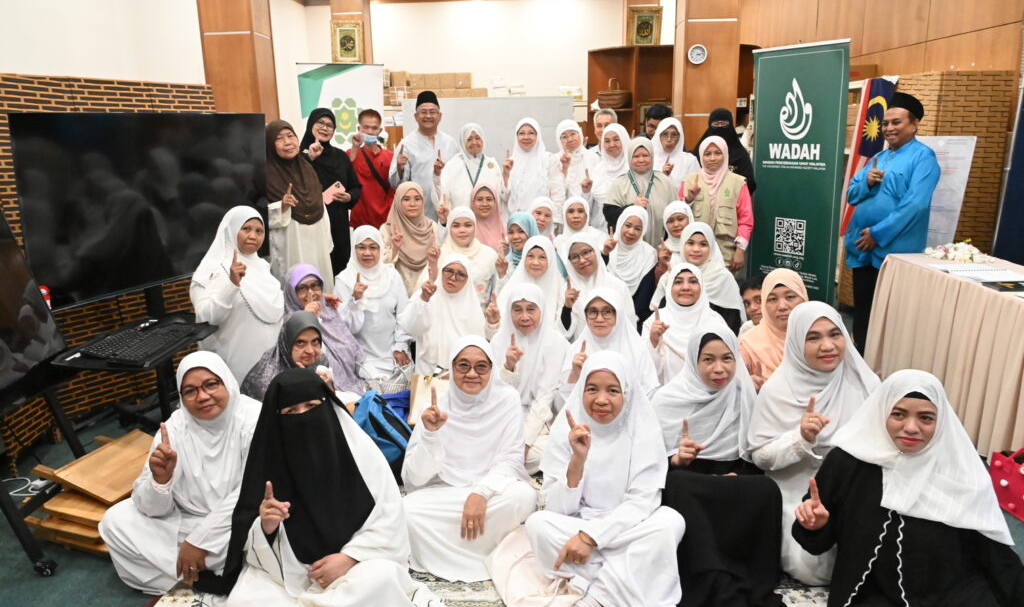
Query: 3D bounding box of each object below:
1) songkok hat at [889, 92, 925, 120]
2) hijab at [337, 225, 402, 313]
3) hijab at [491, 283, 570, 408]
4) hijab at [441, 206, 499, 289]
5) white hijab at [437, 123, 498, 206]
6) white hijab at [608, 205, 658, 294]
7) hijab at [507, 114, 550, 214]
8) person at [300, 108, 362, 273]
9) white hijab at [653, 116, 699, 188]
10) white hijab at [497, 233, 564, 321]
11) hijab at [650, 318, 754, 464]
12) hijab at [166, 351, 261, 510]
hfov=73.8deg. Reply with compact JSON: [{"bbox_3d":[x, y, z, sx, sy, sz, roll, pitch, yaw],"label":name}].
[{"bbox_3d":[2.267,-1.138,3.920,0.215,0.110,0.175,4,8,-33],"label":"songkok hat"},{"bbox_3d":[-0.815,-0.194,3.900,0.380,0.490,0.330,-4,13,-12],"label":"hijab"},{"bbox_3d":[0.087,0.181,3.211,0.377,0.561,0.320,-1,13,1],"label":"hijab"},{"bbox_3d":[-0.249,-0.334,4.001,0.340,0.473,0.310,-1,13,1],"label":"hijab"},{"bbox_3d":[-0.316,-0.974,4.850,0.420,0.580,0.330,-2,13,-5],"label":"white hijab"},{"bbox_3d":[0.714,-0.324,4.006,0.294,0.500,0.300,2,13,14],"label":"white hijab"},{"bbox_3d":[0.128,-1.010,4.974,0.330,0.683,0.310,-1,13,1],"label":"hijab"},{"bbox_3d":[-1.220,-0.456,4.630,0.470,1.630,0.330,-6,14,-22],"label":"person"},{"bbox_3d":[1.170,-1.073,4.852,0.341,0.477,0.300,1,13,11],"label":"white hijab"},{"bbox_3d":[0.112,-0.126,3.900,0.390,0.530,0.350,-1,13,0],"label":"white hijab"},{"bbox_3d":[0.696,0.298,2.477,0.370,0.480,0.330,2,13,13],"label":"hijab"},{"bbox_3d":[-1.020,0.417,2.356,0.340,0.523,0.330,-6,13,-20],"label":"hijab"}]

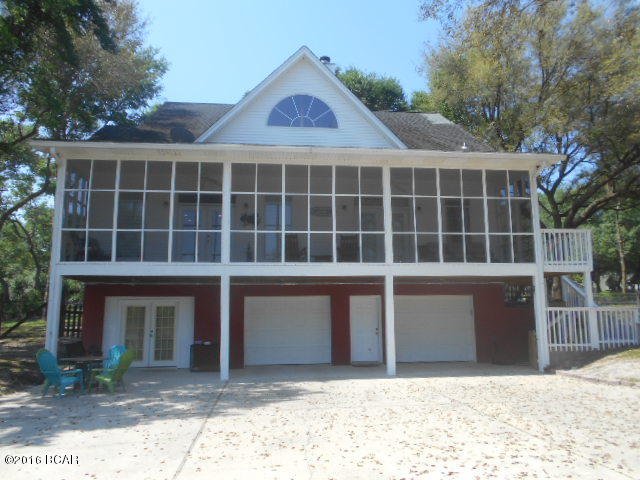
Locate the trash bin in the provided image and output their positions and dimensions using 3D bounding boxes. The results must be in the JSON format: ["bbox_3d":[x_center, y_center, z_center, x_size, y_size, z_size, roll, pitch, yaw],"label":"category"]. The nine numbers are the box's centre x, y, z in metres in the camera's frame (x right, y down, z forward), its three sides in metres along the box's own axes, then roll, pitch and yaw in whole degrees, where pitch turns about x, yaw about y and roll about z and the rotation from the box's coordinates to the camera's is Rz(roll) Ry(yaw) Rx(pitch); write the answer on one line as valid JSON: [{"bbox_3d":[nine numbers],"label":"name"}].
[{"bbox_3d":[-3.265,3.406,14.062,0.850,0.800,0.600,0,-7,-6],"label":"trash bin"}]

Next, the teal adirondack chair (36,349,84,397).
[{"bbox_3d":[-5.679,2.879,10.517,0.740,0.980,0.800,-4,-8,23],"label":"teal adirondack chair"}]

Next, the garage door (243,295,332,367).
[{"bbox_3d":[-0.991,2.863,15.202,2.743,2.134,0.090,0,-7,-6],"label":"garage door"}]

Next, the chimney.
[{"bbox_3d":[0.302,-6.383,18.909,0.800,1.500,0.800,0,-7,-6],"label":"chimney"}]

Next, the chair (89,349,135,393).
[{"bbox_3d":[-4.654,2.928,10.881,0.800,0.960,0.740,-1,-7,6],"label":"chair"}]

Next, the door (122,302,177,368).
[{"bbox_3d":[-5.198,2.871,14.722,1.740,2.060,0.100,0,-7,-6],"label":"door"}]

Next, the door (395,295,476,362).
[{"bbox_3d":[3.752,2.896,15.738,2.720,2.130,0.090,0,-7,-6],"label":"door"}]

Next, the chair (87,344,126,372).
[{"bbox_3d":[-5.180,3.058,11.789,0.740,0.940,0.800,-3,-8,20],"label":"chair"}]

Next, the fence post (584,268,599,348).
[{"bbox_3d":[7.764,2.010,13.803,0.190,2.150,0.190,0,-7,-6],"label":"fence post"}]

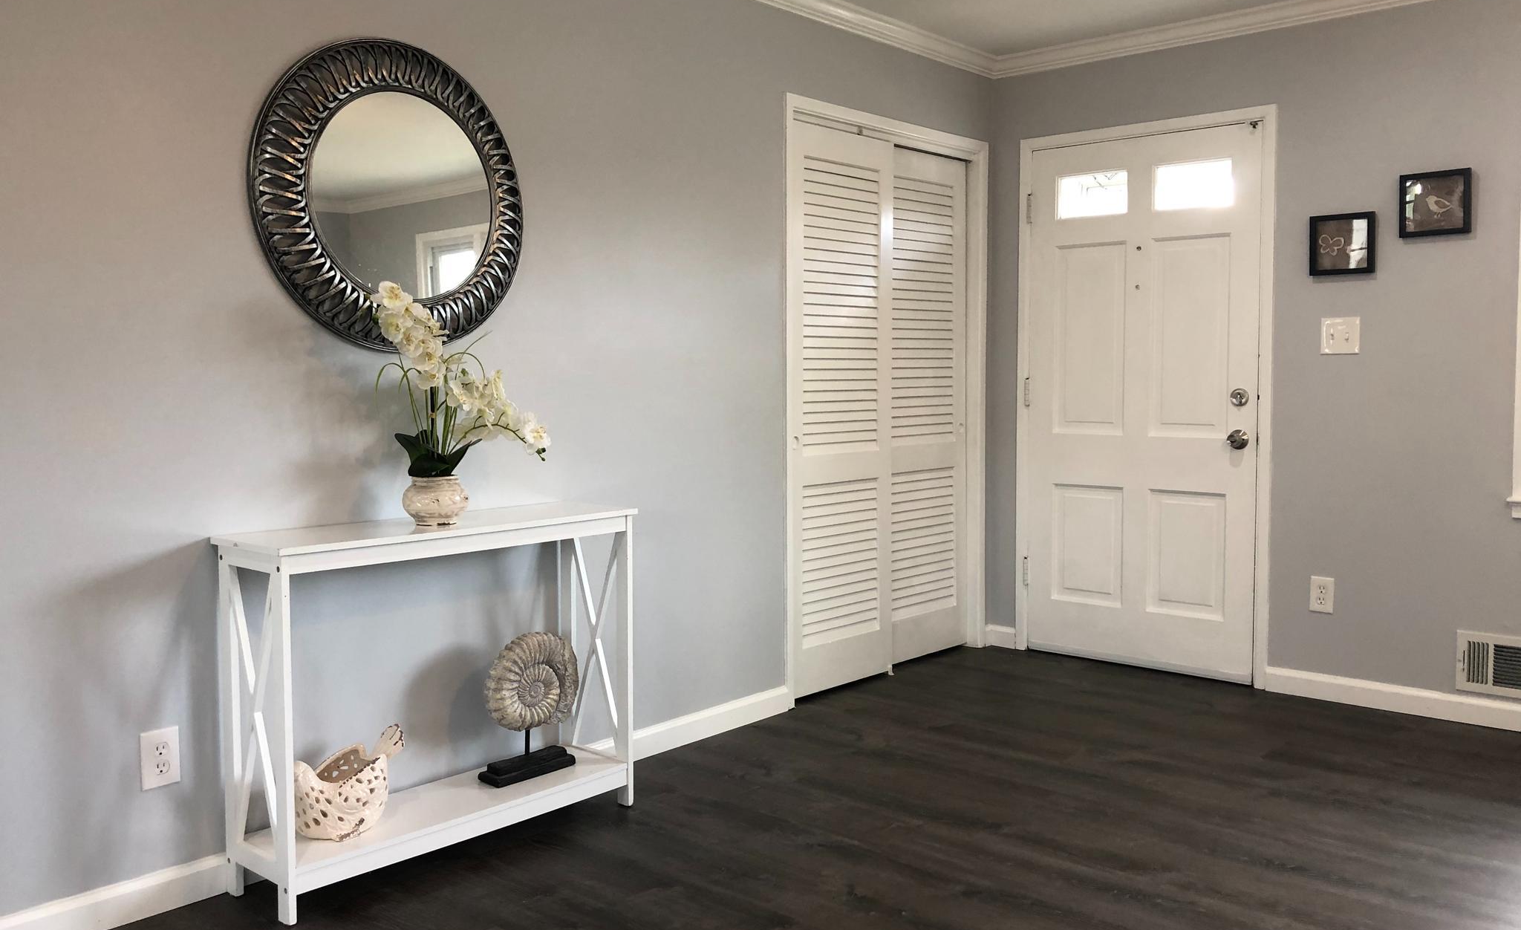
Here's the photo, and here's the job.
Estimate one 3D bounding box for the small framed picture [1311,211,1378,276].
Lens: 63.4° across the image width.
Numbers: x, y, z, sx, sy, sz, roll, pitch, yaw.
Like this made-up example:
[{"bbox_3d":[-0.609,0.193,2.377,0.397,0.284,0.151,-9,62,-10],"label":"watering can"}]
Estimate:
[{"bbox_3d":[2.002,-0.762,4.234,0.206,0.203,0.025,4,6,42],"label":"small framed picture"}]

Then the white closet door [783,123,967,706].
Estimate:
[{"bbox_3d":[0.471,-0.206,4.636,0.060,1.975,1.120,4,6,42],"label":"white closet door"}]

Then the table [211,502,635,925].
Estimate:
[{"bbox_3d":[-0.765,0.537,3.021,0.302,0.800,0.997,4,6,42],"label":"table"}]

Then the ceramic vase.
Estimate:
[{"bbox_3d":[-0.781,0.087,2.956,0.160,0.116,0.160,0,4,0],"label":"ceramic vase"}]

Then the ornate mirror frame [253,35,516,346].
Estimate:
[{"bbox_3d":[-0.884,-0.643,3.008,0.040,0.740,0.745,4,6,42],"label":"ornate mirror frame"}]

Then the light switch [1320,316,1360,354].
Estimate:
[{"bbox_3d":[2.010,-0.447,4.261,0.125,0.126,0.012,4,6,42],"label":"light switch"}]

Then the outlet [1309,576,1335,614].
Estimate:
[{"bbox_3d":[1.987,0.462,4.352,0.078,0.125,0.008,4,6,42],"label":"outlet"}]

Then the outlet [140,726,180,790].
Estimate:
[{"bbox_3d":[-1.298,0.635,2.662,0.008,0.125,0.079,4,6,42],"label":"outlet"}]

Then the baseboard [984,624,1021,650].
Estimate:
[{"bbox_3d":[1.030,0.728,5.227,0.118,0.085,0.018,4,6,42],"label":"baseboard"}]

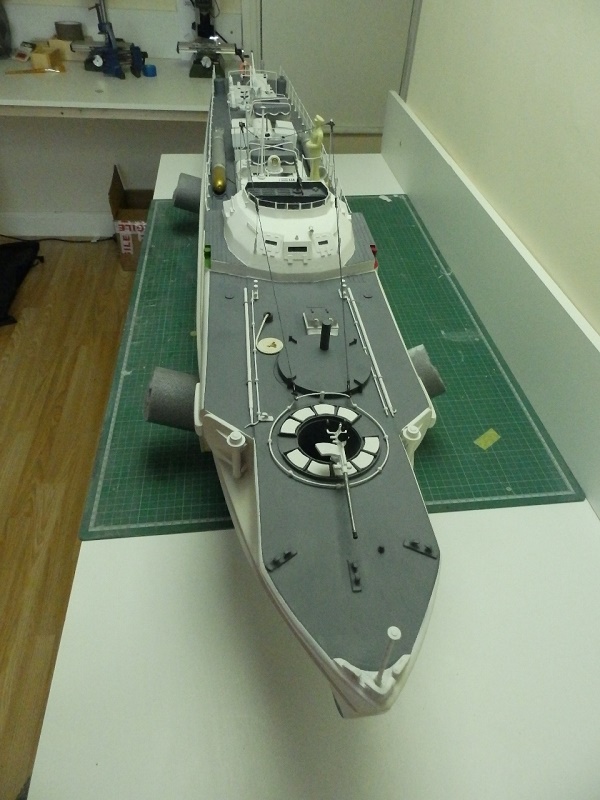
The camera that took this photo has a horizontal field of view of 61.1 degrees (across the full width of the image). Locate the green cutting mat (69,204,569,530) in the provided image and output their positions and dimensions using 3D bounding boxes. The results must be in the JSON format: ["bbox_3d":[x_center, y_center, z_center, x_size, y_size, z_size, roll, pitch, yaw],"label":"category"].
[{"bbox_3d":[0.006,-0.173,0.912,0.600,0.003,0.900,-3,45,-5],"label":"green cutting mat"}]

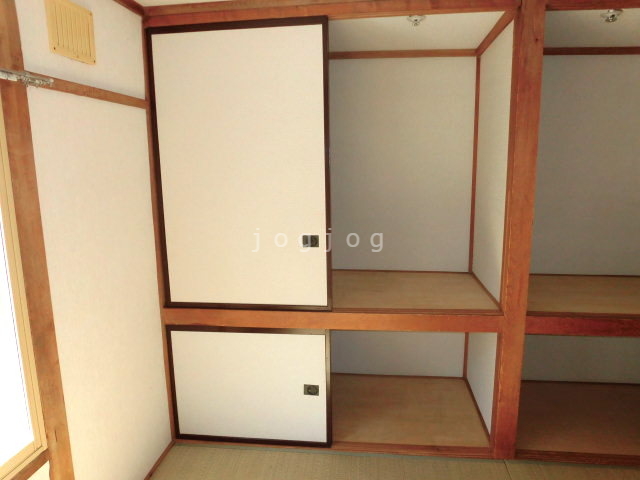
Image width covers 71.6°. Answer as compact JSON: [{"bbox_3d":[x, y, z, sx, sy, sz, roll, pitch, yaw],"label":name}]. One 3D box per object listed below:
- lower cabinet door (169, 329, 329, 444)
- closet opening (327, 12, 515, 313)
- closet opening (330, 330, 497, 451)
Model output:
[{"bbox_3d":[-0.376,0.780,2.380,0.870,0.655,0.030,0,9,7],"label":"lower cabinet door"},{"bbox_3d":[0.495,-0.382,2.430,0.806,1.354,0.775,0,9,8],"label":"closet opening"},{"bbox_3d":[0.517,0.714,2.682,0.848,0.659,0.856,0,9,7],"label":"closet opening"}]

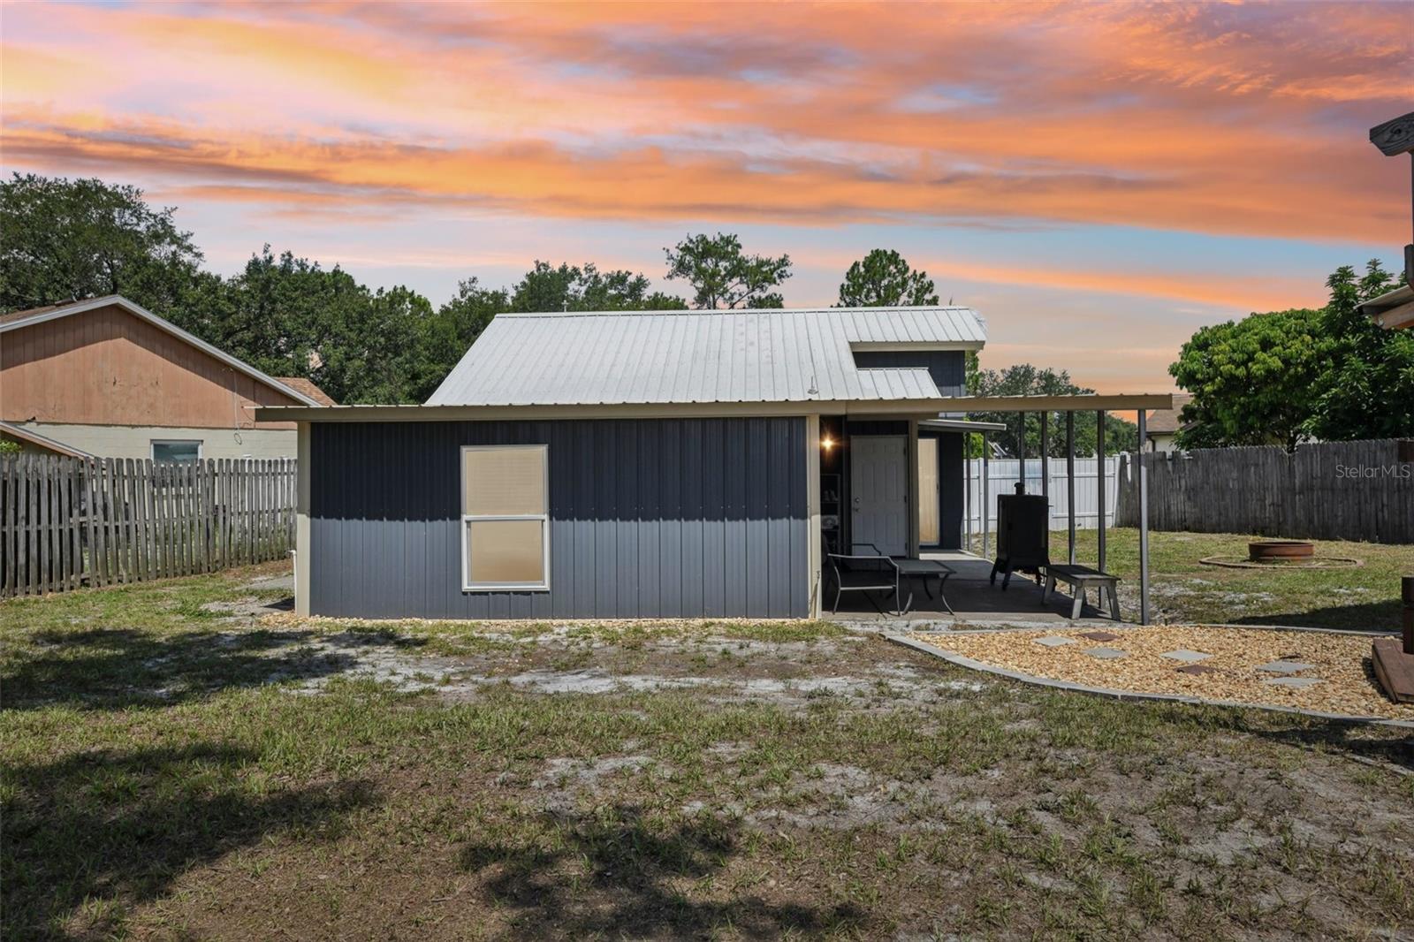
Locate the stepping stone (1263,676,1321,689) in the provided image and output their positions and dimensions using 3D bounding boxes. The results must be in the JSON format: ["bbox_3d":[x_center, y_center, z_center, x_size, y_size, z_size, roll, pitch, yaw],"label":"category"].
[{"bbox_3d":[4.219,1.543,6.790,0.305,0.040,0.305,-1,0,-29],"label":"stepping stone"}]

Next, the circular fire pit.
[{"bbox_3d":[8.663,1.232,14.200,0.970,0.250,0.970,-1,0,0],"label":"circular fire pit"}]

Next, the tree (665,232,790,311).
[{"bbox_3d":[1.216,-5.816,51.993,7.300,14.710,7.000,-1,0,0],"label":"tree"}]

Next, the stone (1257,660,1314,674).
[{"bbox_3d":[4.466,1.534,7.270,0.305,0.040,0.305,-1,0,-29],"label":"stone"}]

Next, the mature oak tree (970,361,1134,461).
[{"bbox_3d":[20.431,-2.562,55.996,10.500,7.740,9.500,-1,0,0],"label":"mature oak tree"}]

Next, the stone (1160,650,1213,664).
[{"bbox_3d":[3.953,1.546,7.760,0.305,0.040,0.305,-1,0,-29],"label":"stone"}]

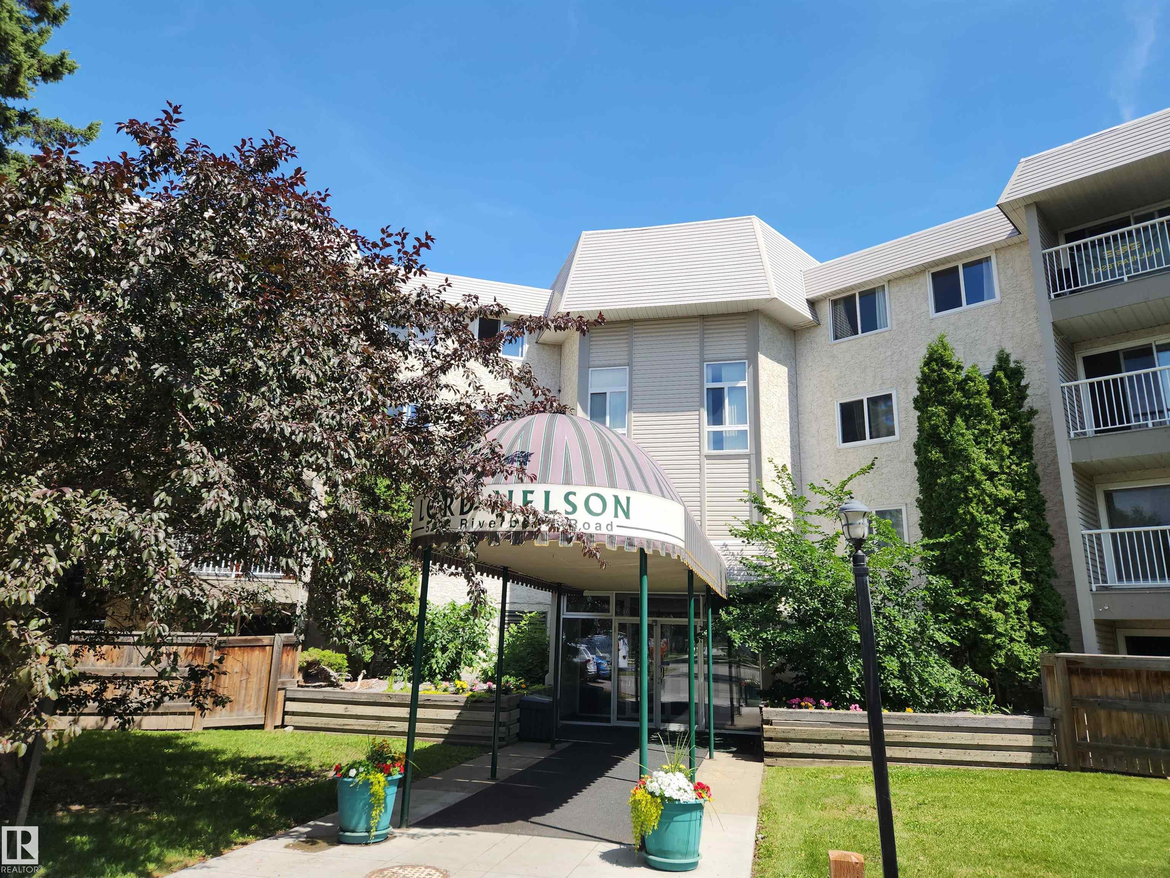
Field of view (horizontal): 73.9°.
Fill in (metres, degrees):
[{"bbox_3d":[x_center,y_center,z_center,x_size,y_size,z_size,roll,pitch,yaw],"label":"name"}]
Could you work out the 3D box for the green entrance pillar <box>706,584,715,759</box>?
[{"bbox_3d":[2.069,3.817,12.871,0.070,2.759,0.070,-2,-15,13],"label":"green entrance pillar"}]

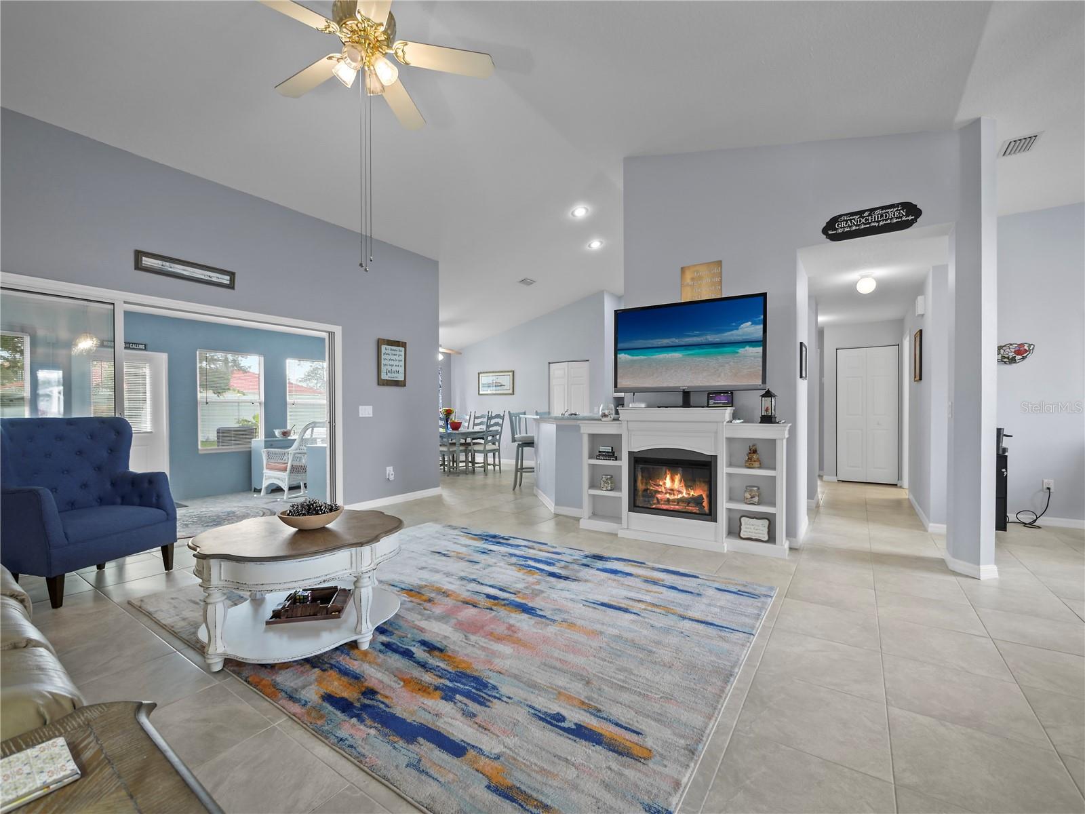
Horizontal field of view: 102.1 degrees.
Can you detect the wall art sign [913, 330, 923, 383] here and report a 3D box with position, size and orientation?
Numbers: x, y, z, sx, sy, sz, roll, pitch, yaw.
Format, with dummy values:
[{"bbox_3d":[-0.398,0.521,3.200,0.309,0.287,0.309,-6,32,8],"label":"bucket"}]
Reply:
[{"bbox_3d":[4.050,-0.535,4.730,0.025,0.510,0.500,0,0,36],"label":"wall art sign"}]

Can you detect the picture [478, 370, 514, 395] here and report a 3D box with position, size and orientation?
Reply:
[{"bbox_3d":[-0.972,-0.496,9.230,0.960,0.510,0.030,0,0,34],"label":"picture"}]

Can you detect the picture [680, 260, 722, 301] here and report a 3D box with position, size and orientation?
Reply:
[{"bbox_3d":[1.452,-1.111,4.033,0.363,0.410,0.030,0,0,33],"label":"picture"}]

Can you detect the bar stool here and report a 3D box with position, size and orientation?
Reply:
[{"bbox_3d":[-0.160,0.610,6.280,0.500,1.100,0.450,0,0,32],"label":"bar stool"}]

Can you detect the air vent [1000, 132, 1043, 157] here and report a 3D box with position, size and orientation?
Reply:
[{"bbox_3d":[3.551,-1.929,3.263,0.210,0.020,0.290,0,0,36],"label":"air vent"}]

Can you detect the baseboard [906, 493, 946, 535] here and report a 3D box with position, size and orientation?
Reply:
[{"bbox_3d":[4.161,1.118,4.757,0.150,0.084,1.805,0,0,36],"label":"baseboard"}]

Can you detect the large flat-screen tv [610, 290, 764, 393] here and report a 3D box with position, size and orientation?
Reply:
[{"bbox_3d":[1.224,-0.512,3.771,1.257,0.760,0.070,0,0,30],"label":"large flat-screen tv"}]

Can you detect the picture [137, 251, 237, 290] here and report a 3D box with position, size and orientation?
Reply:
[{"bbox_3d":[-2.930,-1.130,3.642,0.030,0.164,0.670,0,0,36],"label":"picture"}]

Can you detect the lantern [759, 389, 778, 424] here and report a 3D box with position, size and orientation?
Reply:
[{"bbox_3d":[1.804,-0.003,3.500,0.095,0.275,0.115,0,0,-41],"label":"lantern"}]

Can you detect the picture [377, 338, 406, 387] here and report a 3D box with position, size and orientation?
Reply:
[{"bbox_3d":[-1.812,-0.525,5.278,0.025,0.550,0.400,0,0,36],"label":"picture"}]

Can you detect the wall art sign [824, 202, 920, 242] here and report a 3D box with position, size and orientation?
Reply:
[{"bbox_3d":[2.496,-1.413,3.348,0.616,0.196,0.020,0,0,33],"label":"wall art sign"}]

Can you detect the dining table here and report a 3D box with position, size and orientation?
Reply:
[{"bbox_3d":[-1.735,0.804,8.211,1.500,0.740,0.980,0,0,36],"label":"dining table"}]

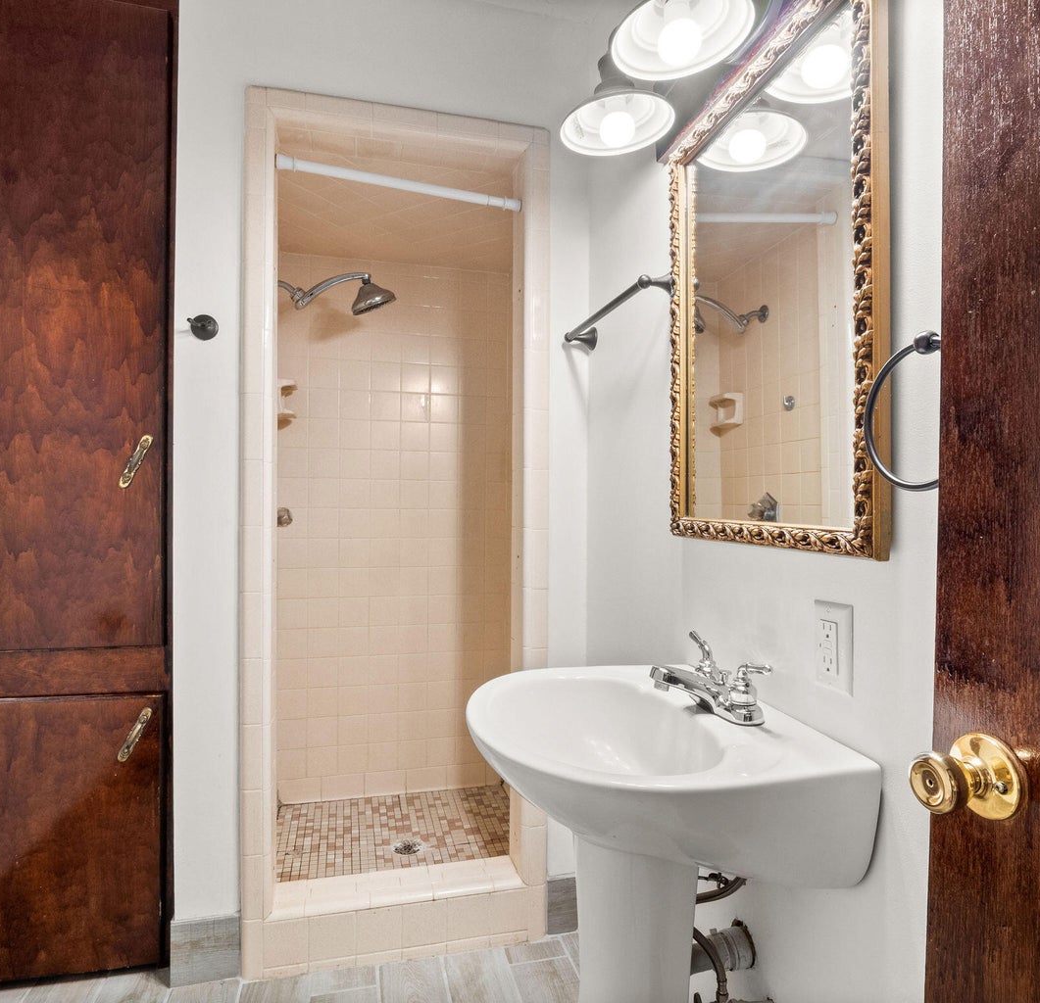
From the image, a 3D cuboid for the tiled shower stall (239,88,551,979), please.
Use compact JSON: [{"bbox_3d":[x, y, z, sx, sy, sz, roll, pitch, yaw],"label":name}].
[{"bbox_3d":[-0.371,0.077,1.926,0.800,2.065,0.860,0,0,-13],"label":"tiled shower stall"}]

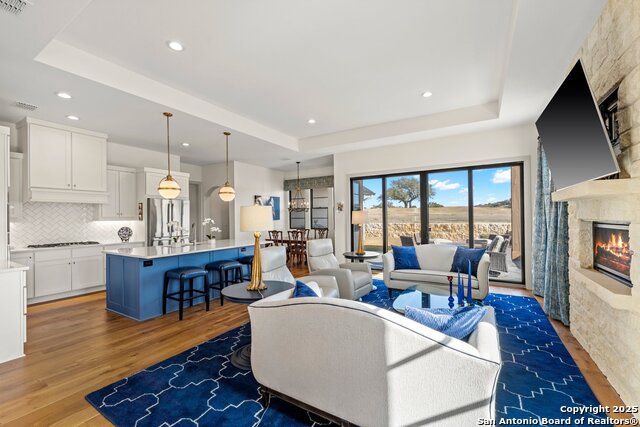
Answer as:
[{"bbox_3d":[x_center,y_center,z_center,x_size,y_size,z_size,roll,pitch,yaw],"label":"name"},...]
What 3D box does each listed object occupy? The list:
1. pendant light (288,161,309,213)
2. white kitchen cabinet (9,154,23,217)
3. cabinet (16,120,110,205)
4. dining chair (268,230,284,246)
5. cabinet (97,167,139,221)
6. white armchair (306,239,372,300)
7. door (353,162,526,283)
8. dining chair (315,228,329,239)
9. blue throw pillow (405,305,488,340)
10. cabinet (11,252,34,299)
[{"bbox_3d":[-0.661,-0.801,8.158,0.640,1.520,0.640,-1,-1,0],"label":"pendant light"},{"bbox_3d":[-5.176,-0.430,4.343,0.350,1.120,0.400,-1,-1,31],"label":"white kitchen cabinet"},{"bbox_3d":[-4.708,-0.846,4.937,0.600,1.360,1.080,-1,-1,31],"label":"cabinet"},{"bbox_3d":[-1.128,1.018,7.908,0.540,1.000,0.580,-1,-1,31],"label":"dining chair"},{"bbox_3d":[-4.418,-0.415,5.778,0.340,1.140,0.650,-1,-1,31],"label":"cabinet"},{"bbox_3d":[0.323,0.985,4.931,0.980,0.955,0.790,-1,-1,31],"label":"white armchair"},{"bbox_3d":[2.409,0.214,6.186,3.710,2.429,0.130,-1,-1,31],"label":"door"},{"bbox_3d":[-0.055,0.996,8.445,0.530,1.000,0.560,-1,-1,31],"label":"dining chair"},{"bbox_3d":[0.766,0.764,1.683,0.460,0.440,0.160,-1,29,8],"label":"blue throw pillow"},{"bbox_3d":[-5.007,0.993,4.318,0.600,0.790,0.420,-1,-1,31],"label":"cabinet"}]

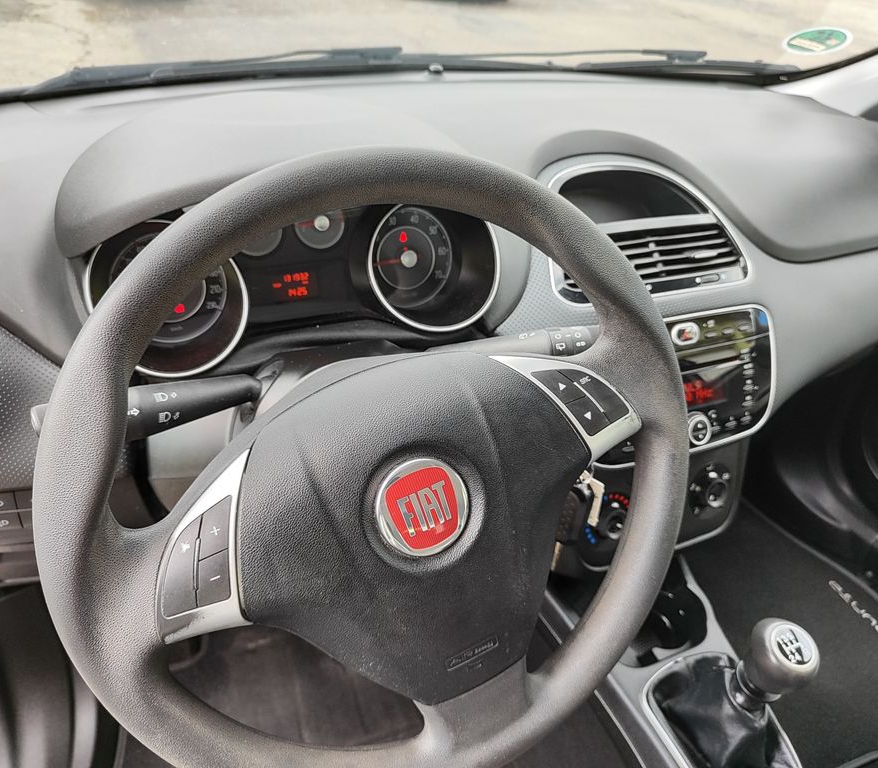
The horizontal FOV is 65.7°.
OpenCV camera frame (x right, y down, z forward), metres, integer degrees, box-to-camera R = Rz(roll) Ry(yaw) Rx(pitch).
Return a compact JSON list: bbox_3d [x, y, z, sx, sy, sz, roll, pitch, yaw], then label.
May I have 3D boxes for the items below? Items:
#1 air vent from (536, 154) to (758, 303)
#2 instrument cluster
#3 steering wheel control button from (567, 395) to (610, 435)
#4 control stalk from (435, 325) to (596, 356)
[{"bbox_3d":[0.214,-0.164,0.722,0.242,0.146,0.060,-9,8,-17],"label":"air vent"},{"bbox_3d":[-0.116,-0.089,0.596,0.340,0.125,0.065,-10,9,-16],"label":"instrument cluster"},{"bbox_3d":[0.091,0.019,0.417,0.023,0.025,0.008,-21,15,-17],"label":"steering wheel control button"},{"bbox_3d":[0.065,-0.024,0.480,0.148,0.029,0.029,-11,11,-20],"label":"control stalk"}]

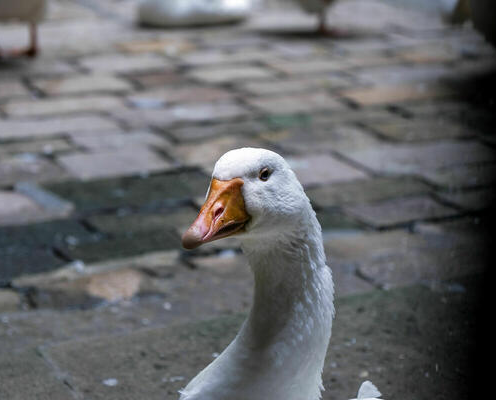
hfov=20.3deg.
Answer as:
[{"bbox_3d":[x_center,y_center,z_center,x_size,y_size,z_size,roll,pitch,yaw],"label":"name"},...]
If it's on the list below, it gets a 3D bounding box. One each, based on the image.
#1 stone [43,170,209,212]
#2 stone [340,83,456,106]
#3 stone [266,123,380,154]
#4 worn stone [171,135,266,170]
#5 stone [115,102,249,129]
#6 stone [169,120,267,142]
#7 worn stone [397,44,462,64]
[{"bbox_3d":[-0.179,0.024,2.286,0.268,0.085,0.168,-6,19,-21],"label":"stone"},{"bbox_3d":[0.321,-0.186,2.972,0.217,0.085,0.118,-6,19,-20],"label":"stone"},{"bbox_3d":[0.138,-0.076,2.615,0.180,0.085,0.159,-4,18,-15],"label":"stone"},{"bbox_3d":[-0.032,-0.047,2.517,0.171,0.085,0.153,-7,19,-23],"label":"worn stone"},{"bbox_3d":[-0.128,-0.131,2.779,0.251,0.085,0.107,-6,19,-21],"label":"stone"},{"bbox_3d":[-0.058,-0.091,2.656,0.170,0.085,0.083,-6,19,-20],"label":"stone"},{"bbox_3d":[0.441,-0.312,3.377,0.128,0.085,0.128,-3,18,-12],"label":"worn stone"}]

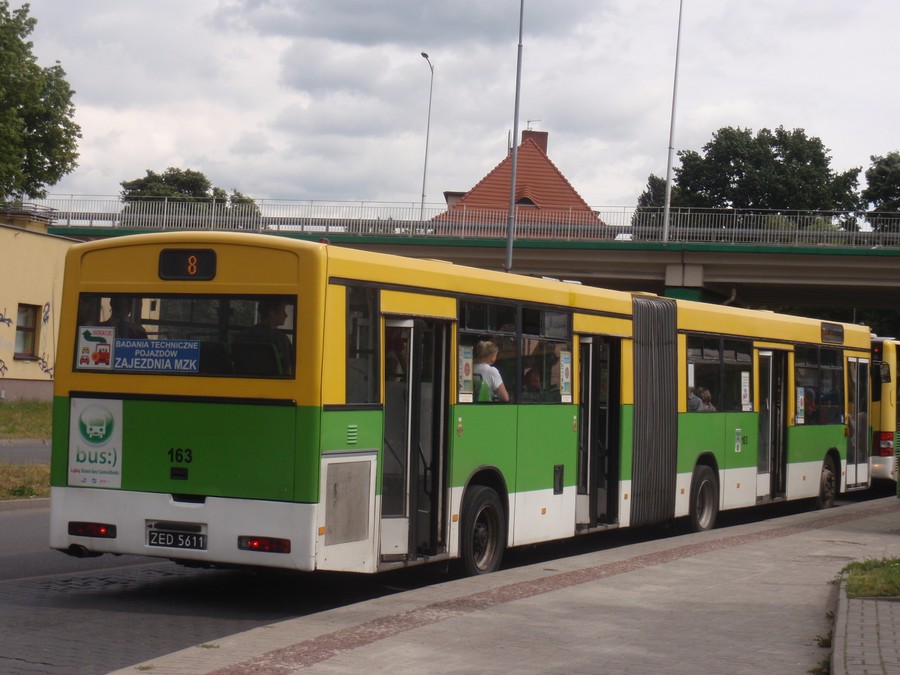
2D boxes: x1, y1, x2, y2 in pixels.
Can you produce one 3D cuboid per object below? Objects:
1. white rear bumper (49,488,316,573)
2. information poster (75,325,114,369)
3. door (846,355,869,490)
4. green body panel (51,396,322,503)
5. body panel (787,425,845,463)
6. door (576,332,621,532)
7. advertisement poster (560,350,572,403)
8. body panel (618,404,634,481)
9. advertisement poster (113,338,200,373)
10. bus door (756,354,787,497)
[{"bbox_3d":[-2.140,1.483,14.219,2.472,0.523,0.121,1,-1,26],"label":"white rear bumper"},{"bbox_3d":[-2.834,0.084,14.580,0.347,0.331,0.010,1,-1,26],"label":"information poster"},{"bbox_3d":[6.325,1.324,28.369,0.100,2.001,1.241,1,-1,28],"label":"door"},{"bbox_3d":[-2.121,0.858,14.233,2.472,0.735,0.101,1,-1,26],"label":"green body panel"},{"bbox_3d":[5.422,1.573,26.931,0.045,0.536,3.166,1,-2,27],"label":"body panel"},{"bbox_3d":[1.520,0.984,19.163,0.120,1.978,1.218,1,-1,25],"label":"door"},{"bbox_3d":[1.159,0.398,18.267,0.010,0.506,0.301,1,-1,26],"label":"advertisement poster"},{"bbox_3d":[1.914,1.151,19.902,0.040,0.829,0.395,1,-1,25],"label":"body panel"},{"bbox_3d":[-2.308,0.141,14.326,0.804,0.241,0.010,1,-1,26],"label":"advertisement poster"},{"bbox_3d":[4.313,1.177,24.594,0.120,1.983,1.293,1,-1,28],"label":"bus door"}]

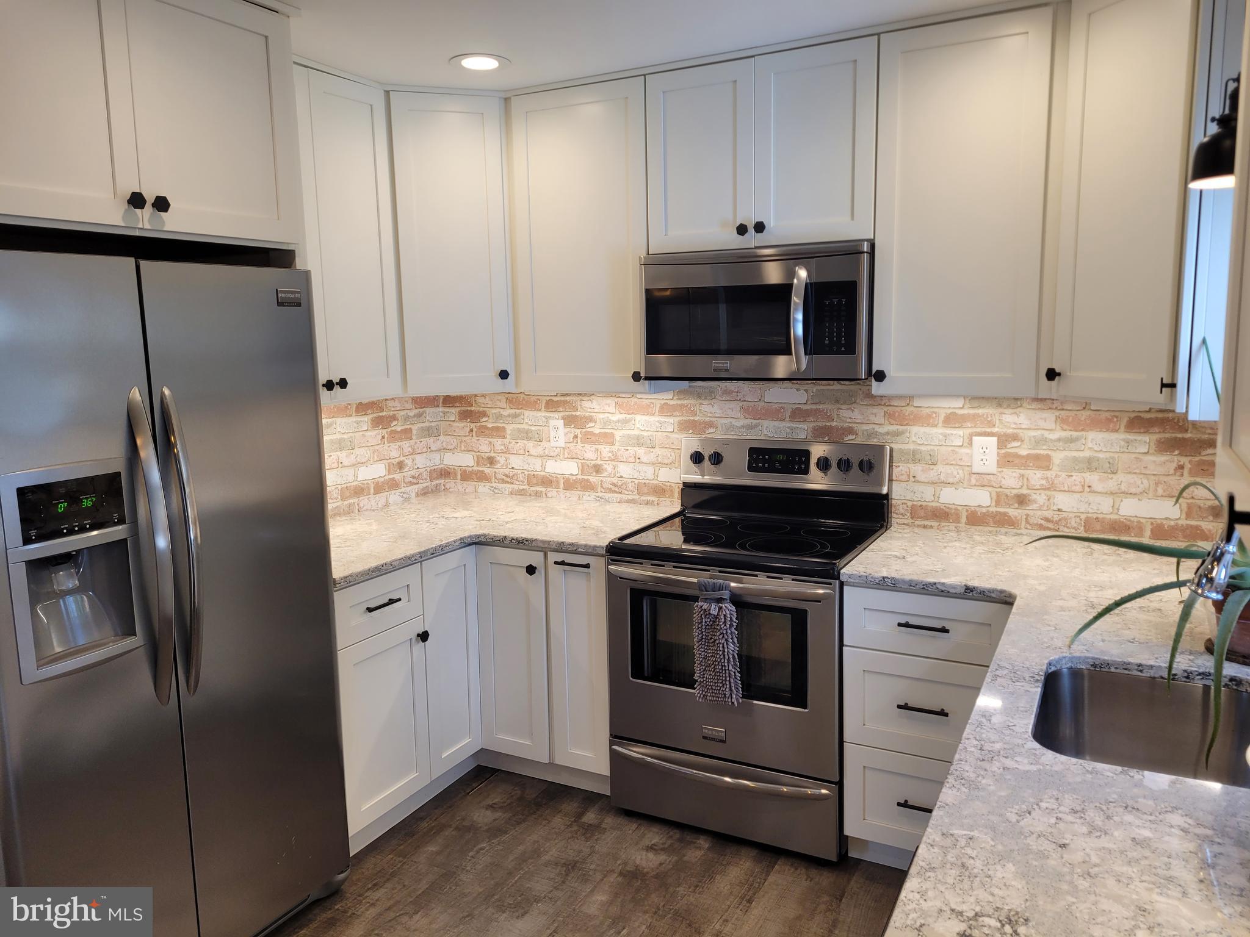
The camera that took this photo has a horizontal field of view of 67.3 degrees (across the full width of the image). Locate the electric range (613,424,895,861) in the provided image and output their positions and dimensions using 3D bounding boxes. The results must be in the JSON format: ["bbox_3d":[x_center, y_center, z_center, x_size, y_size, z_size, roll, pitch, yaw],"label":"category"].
[{"bbox_3d":[0.428,0.540,3.140,0.761,1.202,0.695,3,9,28],"label":"electric range"}]

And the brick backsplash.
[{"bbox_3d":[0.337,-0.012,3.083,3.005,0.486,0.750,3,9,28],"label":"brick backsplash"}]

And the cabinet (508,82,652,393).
[{"bbox_3d":[-0.093,-0.812,3.429,0.563,1.041,0.336,3,9,28],"label":"cabinet"}]

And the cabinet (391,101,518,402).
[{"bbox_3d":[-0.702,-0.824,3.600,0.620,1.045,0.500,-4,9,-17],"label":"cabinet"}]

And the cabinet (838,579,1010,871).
[{"bbox_3d":[0.988,0.722,2.913,0.455,0.884,0.632,3,9,28],"label":"cabinet"}]

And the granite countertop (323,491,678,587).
[{"bbox_3d":[-0.597,0.241,3.272,1.205,0.032,1.370,3,9,28],"label":"granite countertop"}]

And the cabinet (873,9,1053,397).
[{"bbox_3d":[1.033,-0.749,2.831,0.470,1.041,0.336,3,9,28],"label":"cabinet"}]

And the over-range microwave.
[{"bbox_3d":[0.477,-0.507,3.118,0.760,0.406,0.425,3,9,28],"label":"over-range microwave"}]

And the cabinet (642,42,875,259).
[{"bbox_3d":[0.486,-1.011,3.086,0.761,0.578,0.336,3,9,28],"label":"cabinet"}]

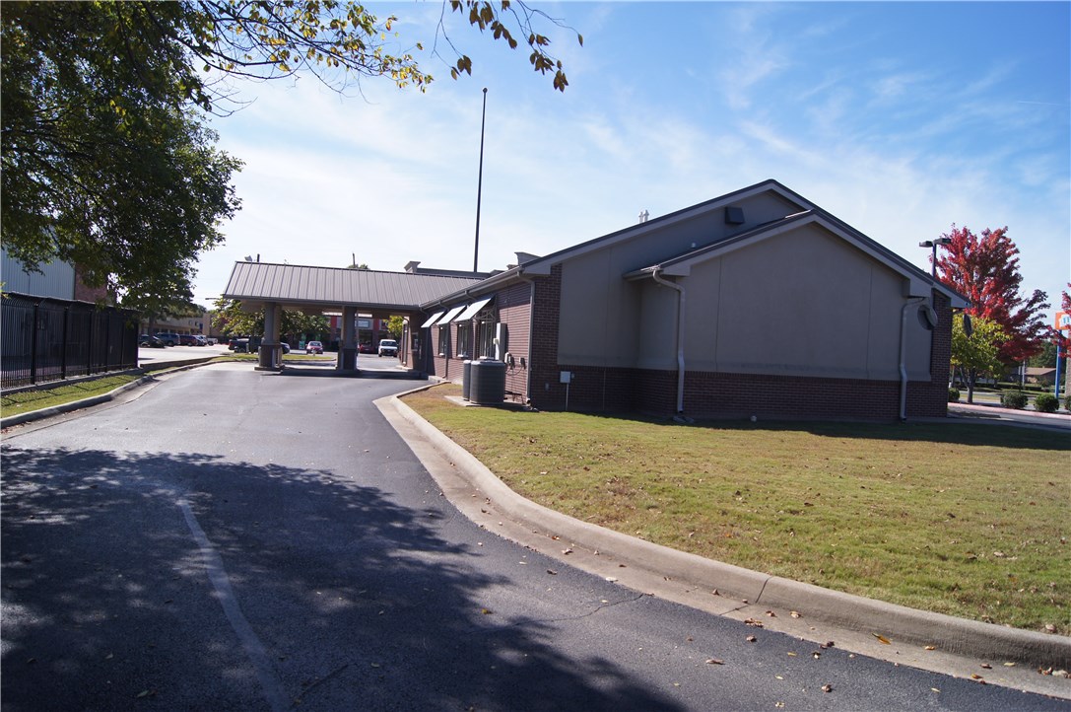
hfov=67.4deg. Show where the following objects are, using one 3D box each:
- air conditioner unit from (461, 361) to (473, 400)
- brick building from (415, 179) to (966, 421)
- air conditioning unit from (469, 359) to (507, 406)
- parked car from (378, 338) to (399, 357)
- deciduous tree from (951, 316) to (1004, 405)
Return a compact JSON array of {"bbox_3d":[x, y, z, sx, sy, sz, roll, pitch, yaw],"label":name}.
[{"bbox_3d":[-1.418,0.627,20.600,0.770,1.040,0.770,3,0,-15],"label":"air conditioner unit"},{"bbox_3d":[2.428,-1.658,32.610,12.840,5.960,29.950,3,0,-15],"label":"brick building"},{"bbox_3d":[-1.149,0.639,19.500,0.780,1.050,0.780,3,0,-15],"label":"air conditioning unit"},{"bbox_3d":[-16.384,-0.819,89.300,1.920,1.930,4.900,3,0,-15],"label":"parked car"},{"bbox_3d":[18.976,0.188,35.000,3.300,3.950,3.300,3,0,-15],"label":"deciduous tree"}]

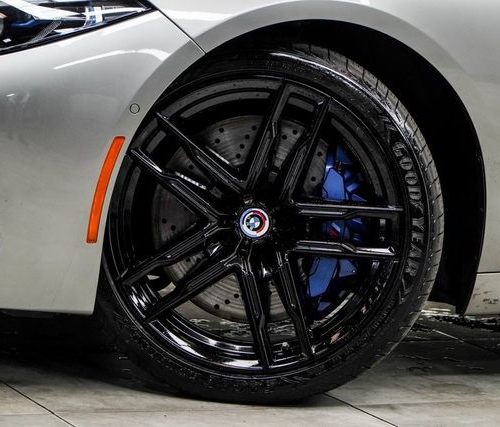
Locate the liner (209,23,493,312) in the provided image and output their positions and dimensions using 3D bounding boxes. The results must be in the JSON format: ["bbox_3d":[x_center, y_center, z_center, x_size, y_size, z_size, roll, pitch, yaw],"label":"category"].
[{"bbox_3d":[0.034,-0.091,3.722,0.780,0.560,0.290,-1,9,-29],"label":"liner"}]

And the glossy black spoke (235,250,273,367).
[{"bbox_3d":[0.009,0.173,3.630,0.032,0.205,0.045,-10,3,3],"label":"glossy black spoke"}]

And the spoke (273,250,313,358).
[{"bbox_3d":[0.078,0.162,3.626,0.028,0.192,0.045,-14,3,3],"label":"spoke"}]

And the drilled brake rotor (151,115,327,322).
[{"bbox_3d":[0.011,0.011,3.735,0.380,0.380,0.042,4,4,2],"label":"drilled brake rotor"}]

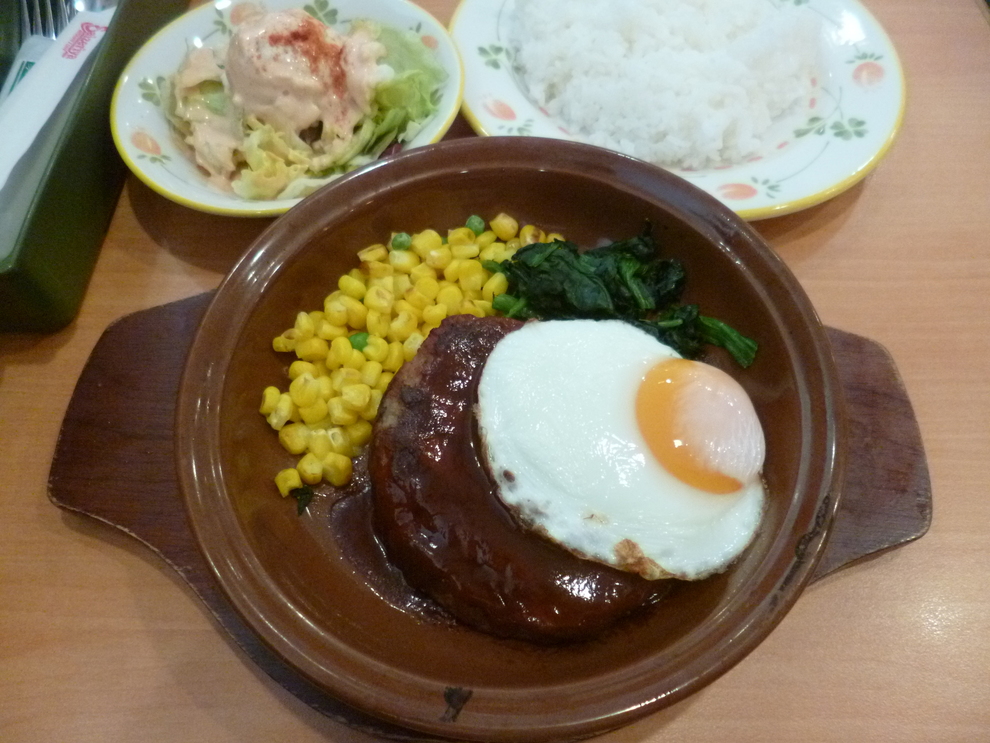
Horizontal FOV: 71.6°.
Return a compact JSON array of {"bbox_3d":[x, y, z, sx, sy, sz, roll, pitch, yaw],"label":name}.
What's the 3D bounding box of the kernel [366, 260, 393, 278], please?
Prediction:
[{"bbox_3d":[-0.045,-0.040,0.266,0.011,0.007,0.006,10,64,4],"label":"kernel"}]

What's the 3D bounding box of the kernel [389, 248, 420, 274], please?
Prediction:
[{"bbox_3d":[-0.035,-0.043,0.266,0.011,0.008,0.008,16,65,6],"label":"kernel"}]

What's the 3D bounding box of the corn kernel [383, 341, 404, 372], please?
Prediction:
[{"bbox_3d":[-0.039,-0.006,0.265,0.007,0.008,0.012,4,61,2],"label":"corn kernel"}]

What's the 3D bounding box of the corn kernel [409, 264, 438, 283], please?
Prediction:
[{"bbox_3d":[-0.027,-0.038,0.265,0.010,0.007,0.008,10,64,4],"label":"corn kernel"}]

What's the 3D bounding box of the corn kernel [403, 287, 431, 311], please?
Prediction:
[{"bbox_3d":[-0.028,-0.027,0.258,0.012,0.007,0.009,29,66,14],"label":"corn kernel"}]

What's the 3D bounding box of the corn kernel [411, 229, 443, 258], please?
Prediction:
[{"bbox_3d":[-0.029,-0.053,0.285,0.011,0.008,0.013,38,68,19],"label":"corn kernel"}]

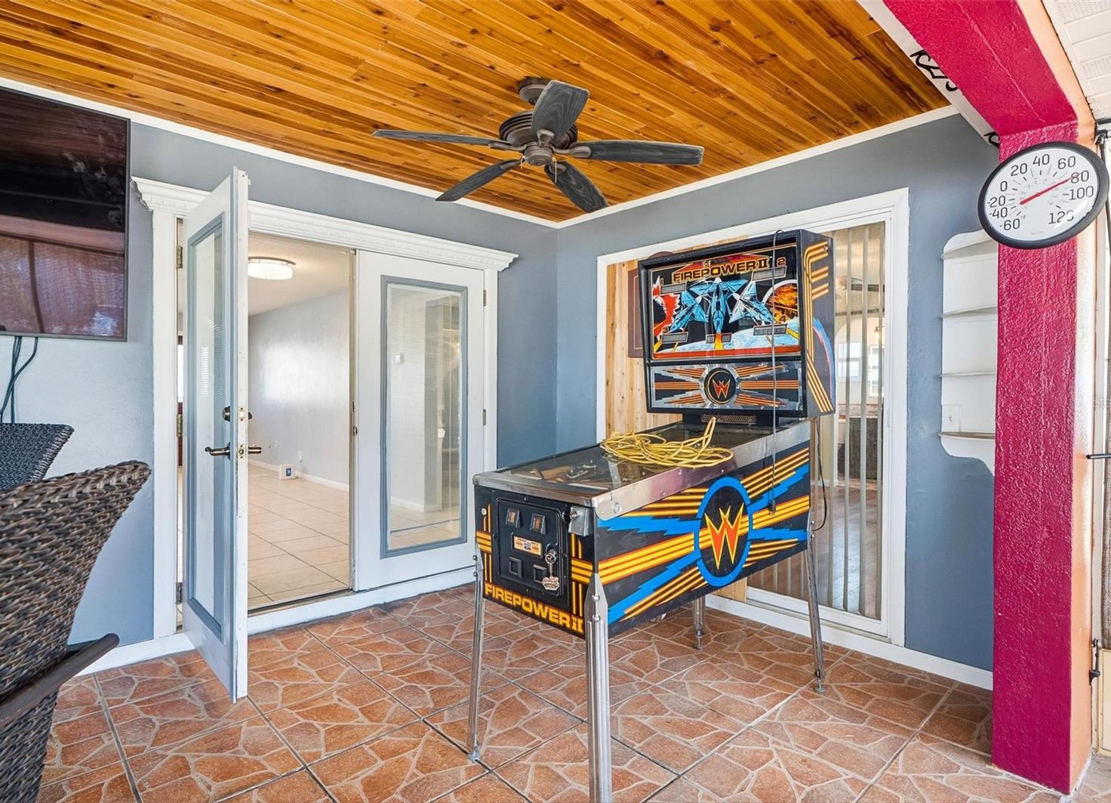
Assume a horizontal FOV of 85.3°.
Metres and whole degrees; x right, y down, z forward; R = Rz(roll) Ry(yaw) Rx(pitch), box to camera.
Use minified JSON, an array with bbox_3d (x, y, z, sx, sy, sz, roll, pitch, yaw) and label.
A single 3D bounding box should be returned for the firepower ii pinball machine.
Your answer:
[{"bbox_3d":[0.427,0.292,2.331,1.420,1.890,0.770,0,0,-43],"label":"firepower ii pinball machine"}]

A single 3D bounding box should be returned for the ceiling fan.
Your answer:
[{"bbox_3d":[-0.074,-1.140,2.513,1.300,0.370,1.300,0,0,-43],"label":"ceiling fan"}]

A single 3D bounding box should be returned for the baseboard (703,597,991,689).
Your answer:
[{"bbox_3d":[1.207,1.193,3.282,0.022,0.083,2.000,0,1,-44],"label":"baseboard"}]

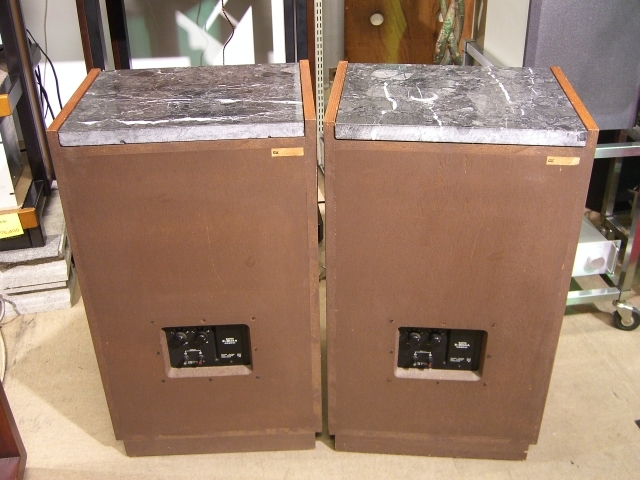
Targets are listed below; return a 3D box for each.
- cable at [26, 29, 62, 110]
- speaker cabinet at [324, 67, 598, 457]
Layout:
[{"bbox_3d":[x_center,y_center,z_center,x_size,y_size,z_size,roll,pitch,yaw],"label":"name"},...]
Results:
[{"bbox_3d":[-0.947,-0.587,2.420,0.080,0.280,0.080,-1,31,0],"label":"cable"},{"bbox_3d":[0.271,0.063,1.612,0.480,0.834,0.362,2,31,5],"label":"speaker cabinet"}]

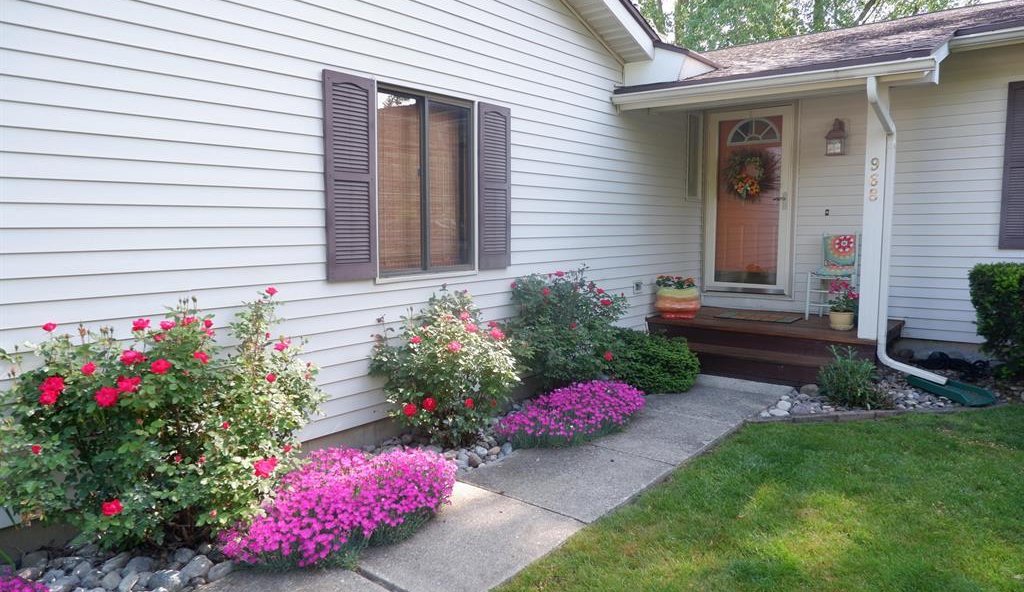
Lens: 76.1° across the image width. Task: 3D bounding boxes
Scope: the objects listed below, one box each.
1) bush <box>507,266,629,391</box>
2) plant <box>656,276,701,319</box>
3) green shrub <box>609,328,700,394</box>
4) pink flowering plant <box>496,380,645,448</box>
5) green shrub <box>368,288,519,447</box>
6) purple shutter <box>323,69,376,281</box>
[{"bbox_3d":[0.503,0.295,5.182,0.850,1.060,0.950,5,8,40],"label":"bush"},{"bbox_3d":[1.749,0.009,6.804,0.450,0.440,0.450,5,8,40],"label":"plant"},{"bbox_3d":[1.207,0.510,5.543,0.780,0.490,0.780,0,6,0],"label":"green shrub"},{"bbox_3d":[0.441,0.758,4.404,0.680,0.270,1.450,5,8,40],"label":"pink flowering plant"},{"bbox_3d":[-0.387,0.450,4.073,0.850,0.980,0.930,0,6,0],"label":"green shrub"},{"bbox_3d":[-0.952,-0.693,3.884,0.036,1.190,0.350,5,8,40],"label":"purple shutter"}]

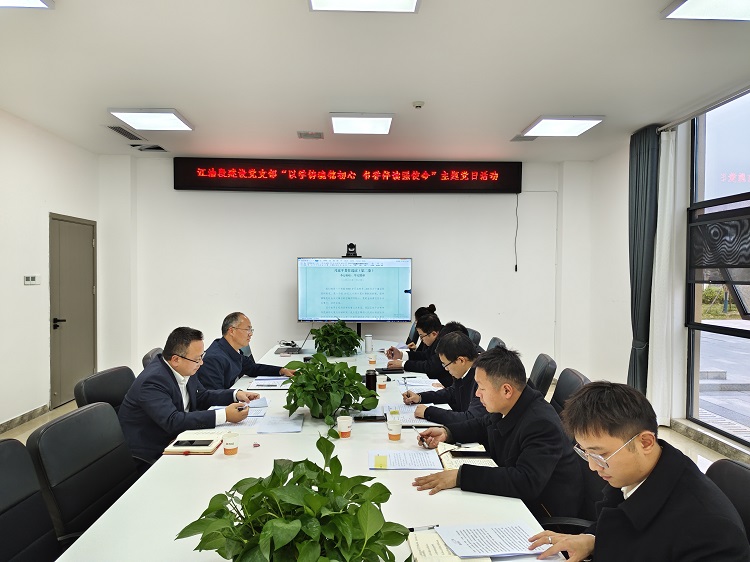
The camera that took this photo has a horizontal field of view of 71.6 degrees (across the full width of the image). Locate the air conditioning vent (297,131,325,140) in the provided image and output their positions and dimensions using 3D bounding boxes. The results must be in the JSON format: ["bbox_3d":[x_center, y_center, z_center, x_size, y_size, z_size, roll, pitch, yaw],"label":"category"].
[{"bbox_3d":[-0.696,-1.572,5.669,0.285,0.025,0.300,0,1,-3],"label":"air conditioning vent"}]

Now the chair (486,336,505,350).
[{"bbox_3d":[0.769,0.972,4.575,0.620,0.955,0.570,0,1,-1],"label":"chair"}]

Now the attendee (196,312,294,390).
[{"bbox_3d":[-0.930,0.844,3.596,0.700,1.260,0.580,0,1,-3],"label":"attendee"}]

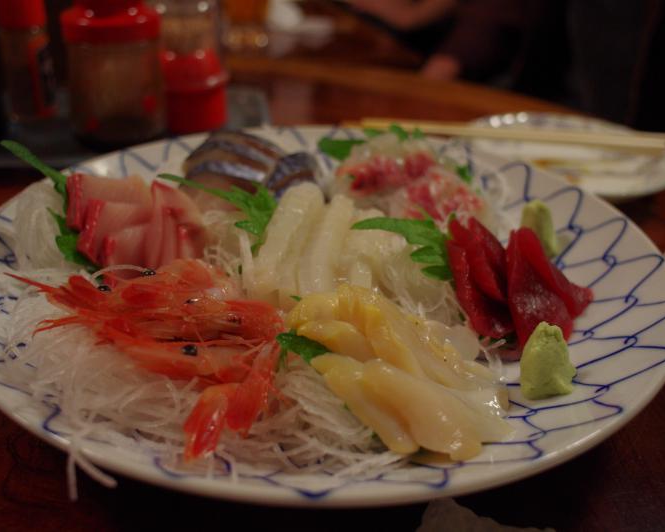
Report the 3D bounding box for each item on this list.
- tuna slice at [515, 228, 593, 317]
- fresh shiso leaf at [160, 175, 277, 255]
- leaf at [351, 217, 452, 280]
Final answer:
[{"bbox_3d":[0.100,0.003,0.314,0.028,0.013,0.045,-31,82,-35],"label":"tuna slice"},{"bbox_3d":[-0.056,-0.029,0.343,0.062,0.016,0.035,22,62,4],"label":"fresh shiso leaf"},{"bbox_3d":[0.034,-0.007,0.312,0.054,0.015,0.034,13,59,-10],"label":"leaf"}]

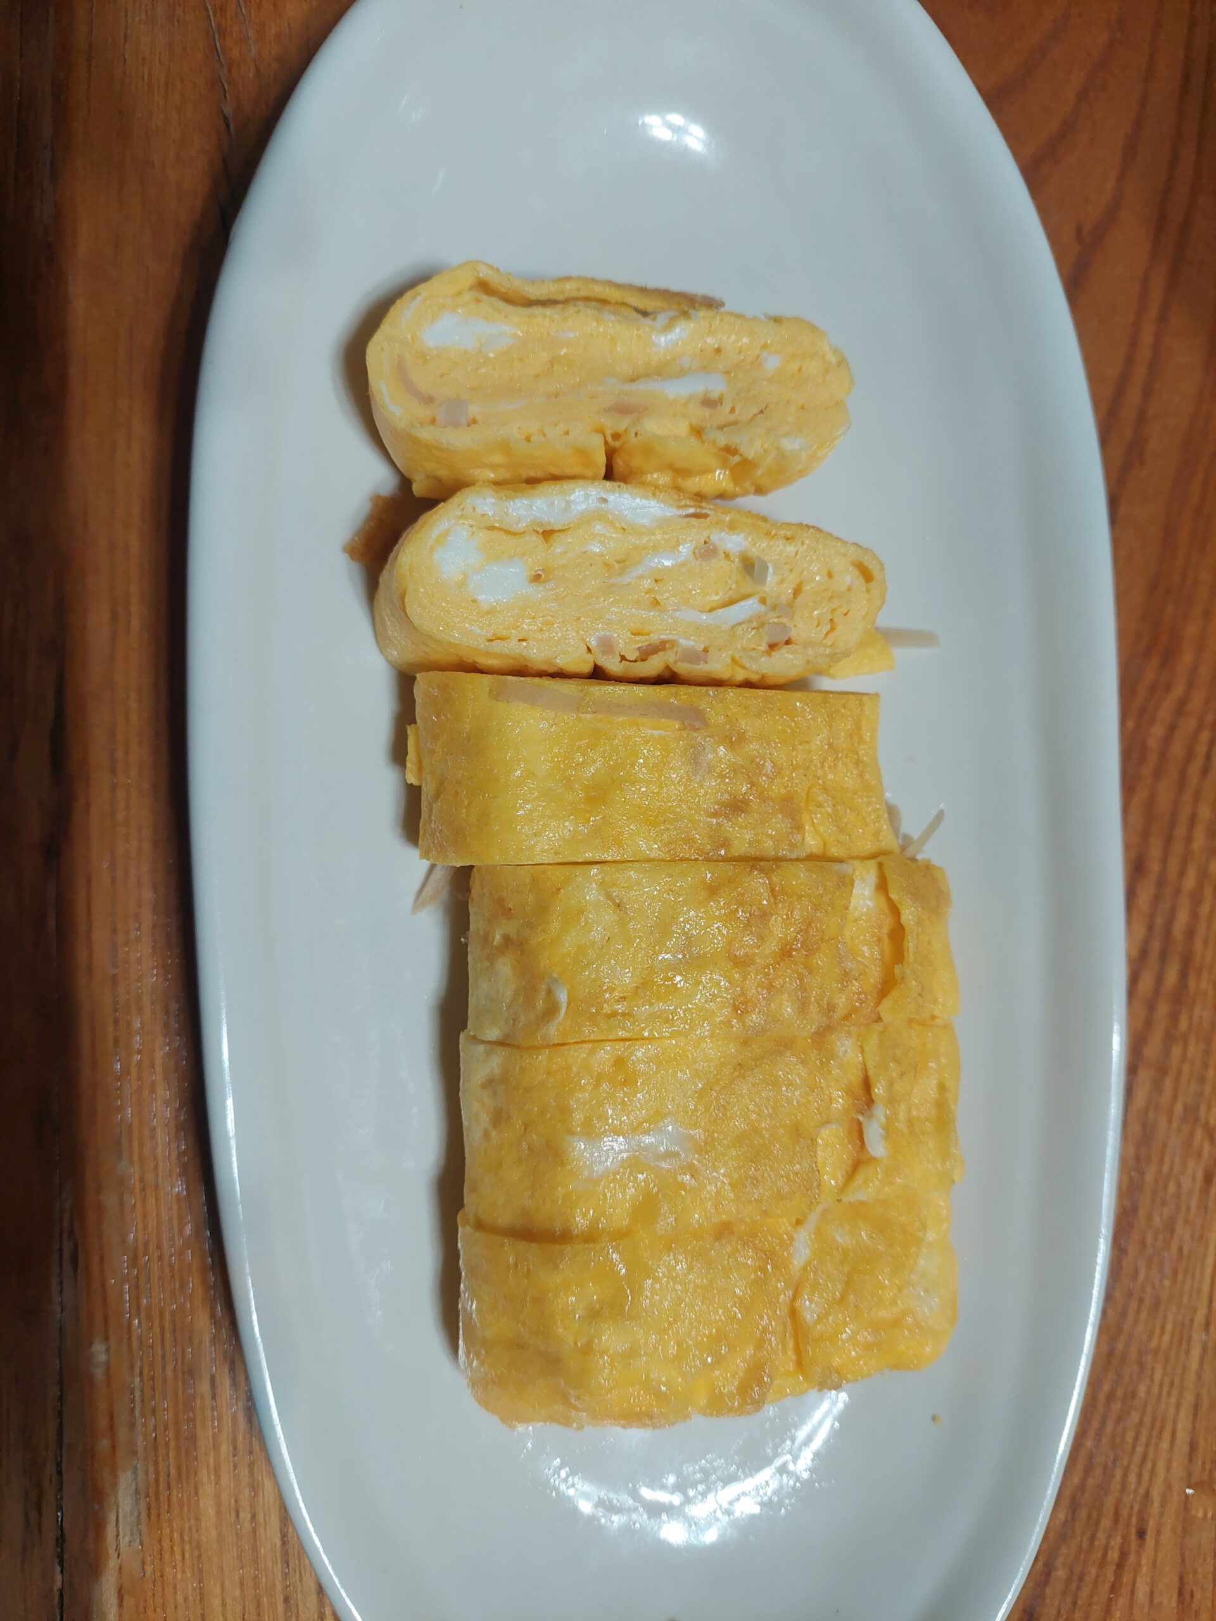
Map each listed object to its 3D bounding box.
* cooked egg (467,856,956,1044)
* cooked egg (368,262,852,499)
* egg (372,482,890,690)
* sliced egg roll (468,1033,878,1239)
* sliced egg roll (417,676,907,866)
[{"bbox_3d":[0.019,0.025,0.209,0.089,0.029,0.030,-2,90,-3],"label":"cooked egg"},{"bbox_3d":[0.000,-0.078,0.207,0.083,0.030,0.028,7,90,-3],"label":"cooked egg"},{"bbox_3d":[0.003,-0.040,0.207,0.088,0.031,0.027,7,90,-3],"label":"egg"},{"bbox_3d":[0.016,0.059,0.209,0.085,0.029,0.029,-2,90,-3],"label":"sliced egg roll"},{"bbox_3d":[0.009,-0.007,0.208,0.088,0.029,0.032,2,90,-3],"label":"sliced egg roll"}]

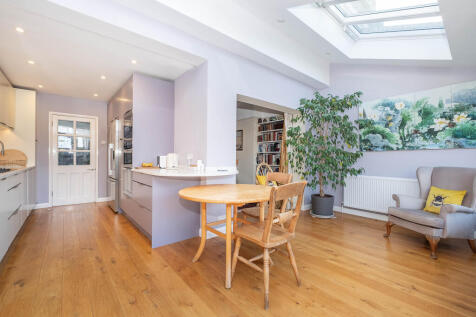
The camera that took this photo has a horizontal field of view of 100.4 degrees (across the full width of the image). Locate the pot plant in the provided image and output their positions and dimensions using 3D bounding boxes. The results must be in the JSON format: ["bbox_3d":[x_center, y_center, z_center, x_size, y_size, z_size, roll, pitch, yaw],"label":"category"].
[{"bbox_3d":[1.520,-0.081,3.470,1.100,2.250,1.200,0,0,-40],"label":"pot plant"}]

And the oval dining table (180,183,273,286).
[{"bbox_3d":[-0.050,0.675,1.980,1.050,0.725,1.050,0,0,-40],"label":"oval dining table"}]

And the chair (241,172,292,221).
[{"bbox_3d":[0.370,0.614,2.335,0.470,0.850,0.480,0,0,-42],"label":"chair"}]

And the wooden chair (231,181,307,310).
[{"bbox_3d":[0.267,0.611,1.605,0.480,0.850,0.470,0,0,-37],"label":"wooden chair"}]

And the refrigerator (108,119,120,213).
[{"bbox_3d":[-2.366,0.162,4.294,0.720,1.770,0.910,0,0,-42],"label":"refrigerator"}]

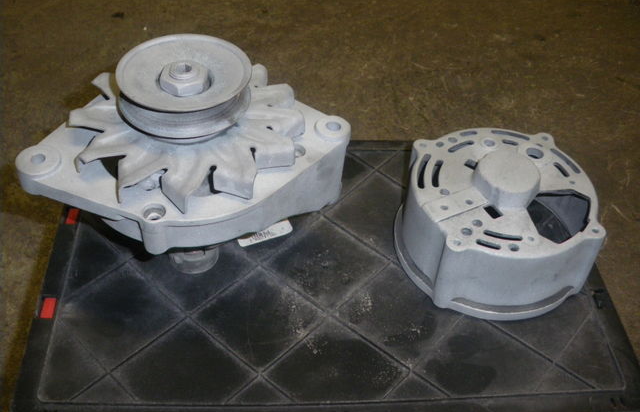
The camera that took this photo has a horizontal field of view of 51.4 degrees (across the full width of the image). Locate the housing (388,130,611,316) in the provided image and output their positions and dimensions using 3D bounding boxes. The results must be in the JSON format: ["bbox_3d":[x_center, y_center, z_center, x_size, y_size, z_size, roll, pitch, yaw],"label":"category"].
[{"bbox_3d":[0.123,0.002,0.461,0.134,0.076,0.134,-4,48,-8],"label":"housing"}]

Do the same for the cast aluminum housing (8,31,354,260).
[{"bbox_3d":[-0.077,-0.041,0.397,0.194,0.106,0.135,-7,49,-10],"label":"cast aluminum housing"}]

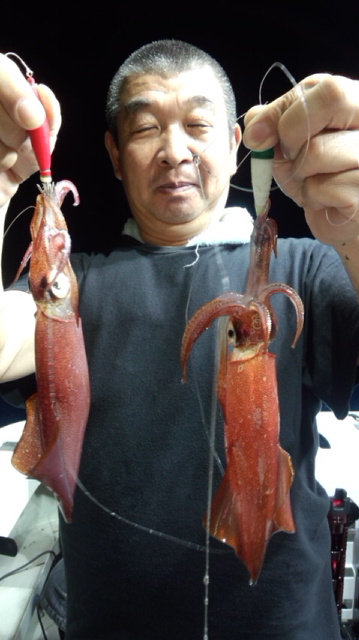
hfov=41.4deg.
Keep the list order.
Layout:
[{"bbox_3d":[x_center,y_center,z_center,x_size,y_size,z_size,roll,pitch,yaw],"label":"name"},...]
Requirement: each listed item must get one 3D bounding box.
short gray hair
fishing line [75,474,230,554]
[{"bbox_3d":[-0.011,-0.294,0.630,0.168,0.150,0.188,-2,9,-1],"label":"short gray hair"},{"bbox_3d":[-0.022,0.158,0.385,0.125,0.060,0.040,0,9,0],"label":"fishing line"}]

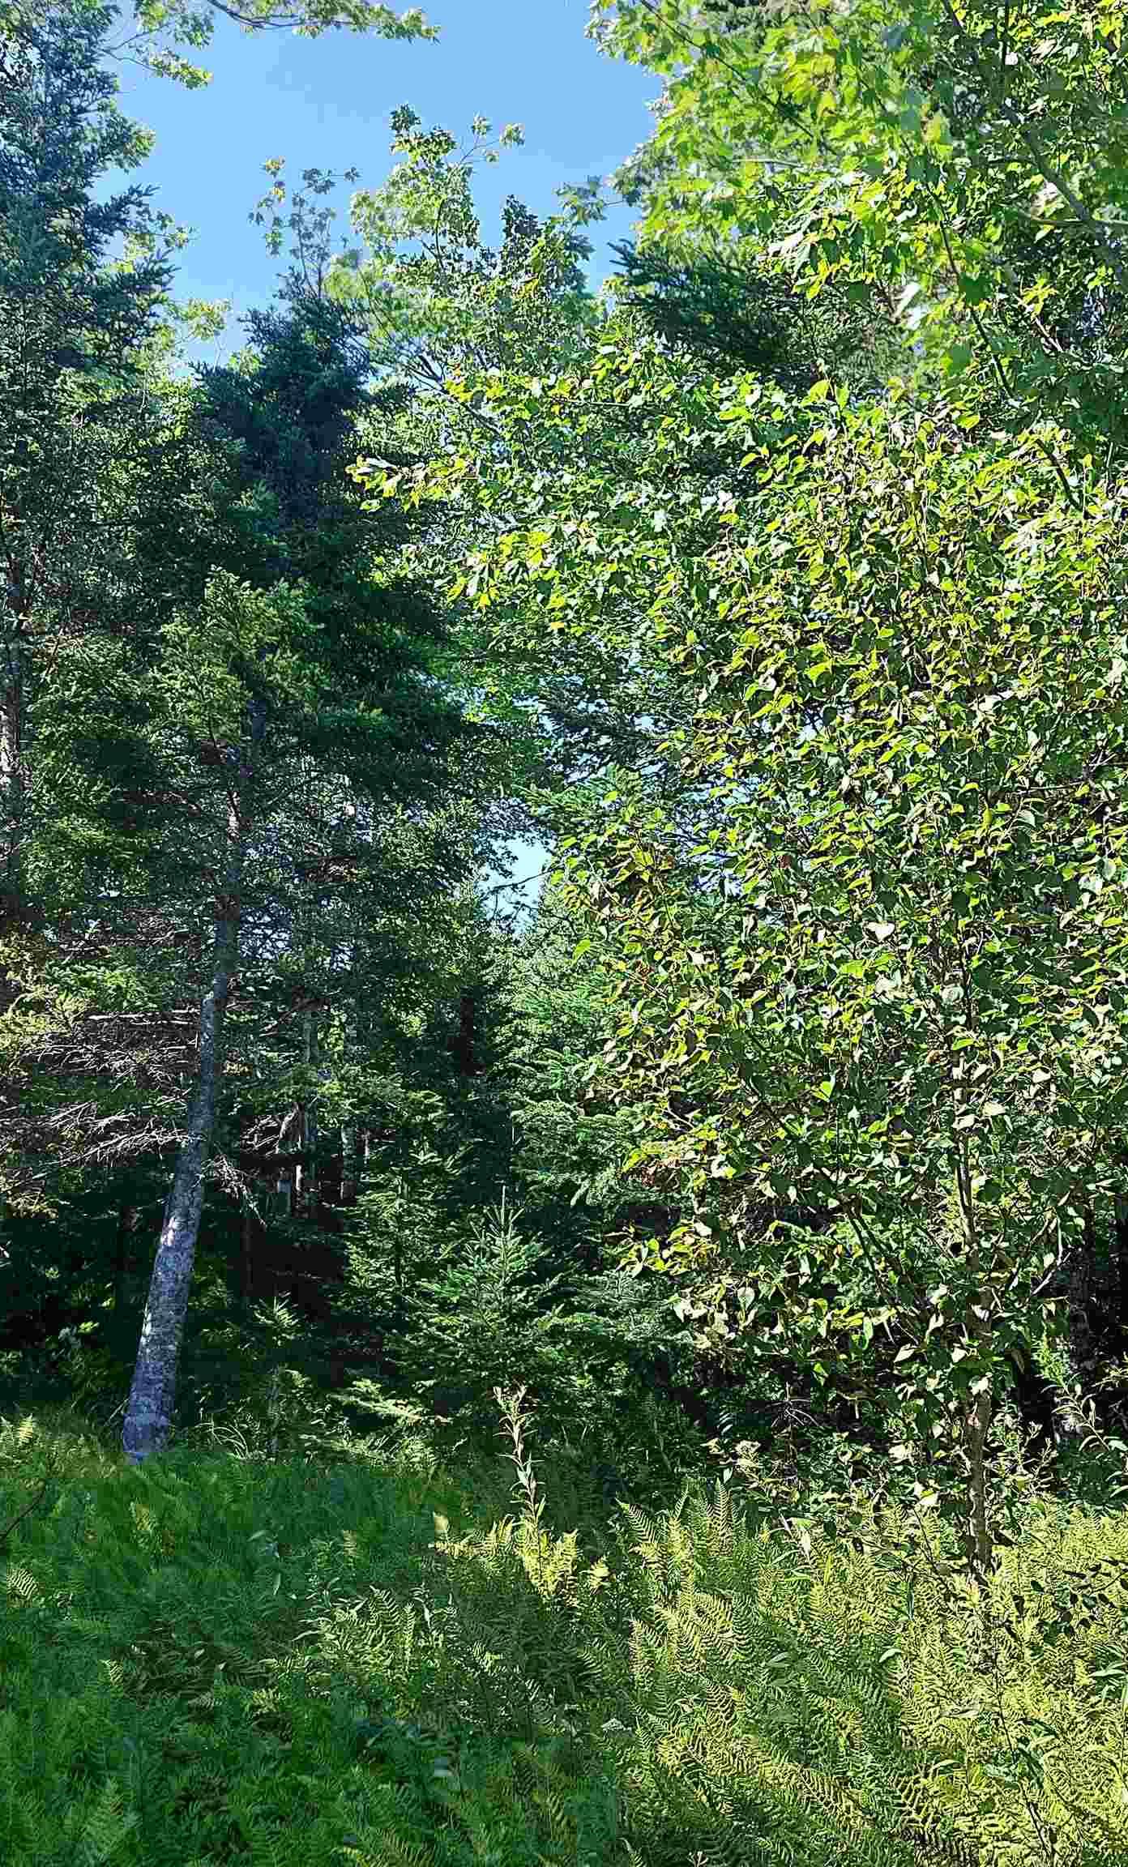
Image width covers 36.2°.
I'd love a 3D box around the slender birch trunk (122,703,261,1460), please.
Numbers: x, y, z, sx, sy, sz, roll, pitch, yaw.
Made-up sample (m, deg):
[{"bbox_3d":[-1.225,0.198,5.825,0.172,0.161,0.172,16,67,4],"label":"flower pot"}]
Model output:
[{"bbox_3d":[-1.844,0.727,8.705,0.290,3.917,0.250,6,-9,1],"label":"slender birch trunk"}]

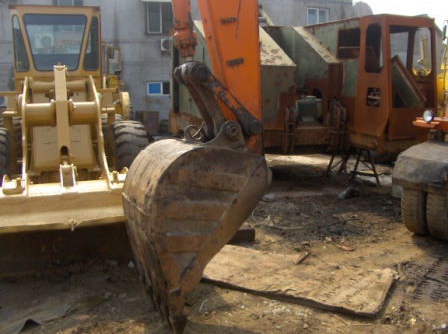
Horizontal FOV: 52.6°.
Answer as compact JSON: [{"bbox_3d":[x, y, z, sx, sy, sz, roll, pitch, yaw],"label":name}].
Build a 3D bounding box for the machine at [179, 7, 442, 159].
[{"bbox_3d":[1.130,-1.320,7.420,3.120,1.950,2.800,-6,12,-28],"label":"machine"}]

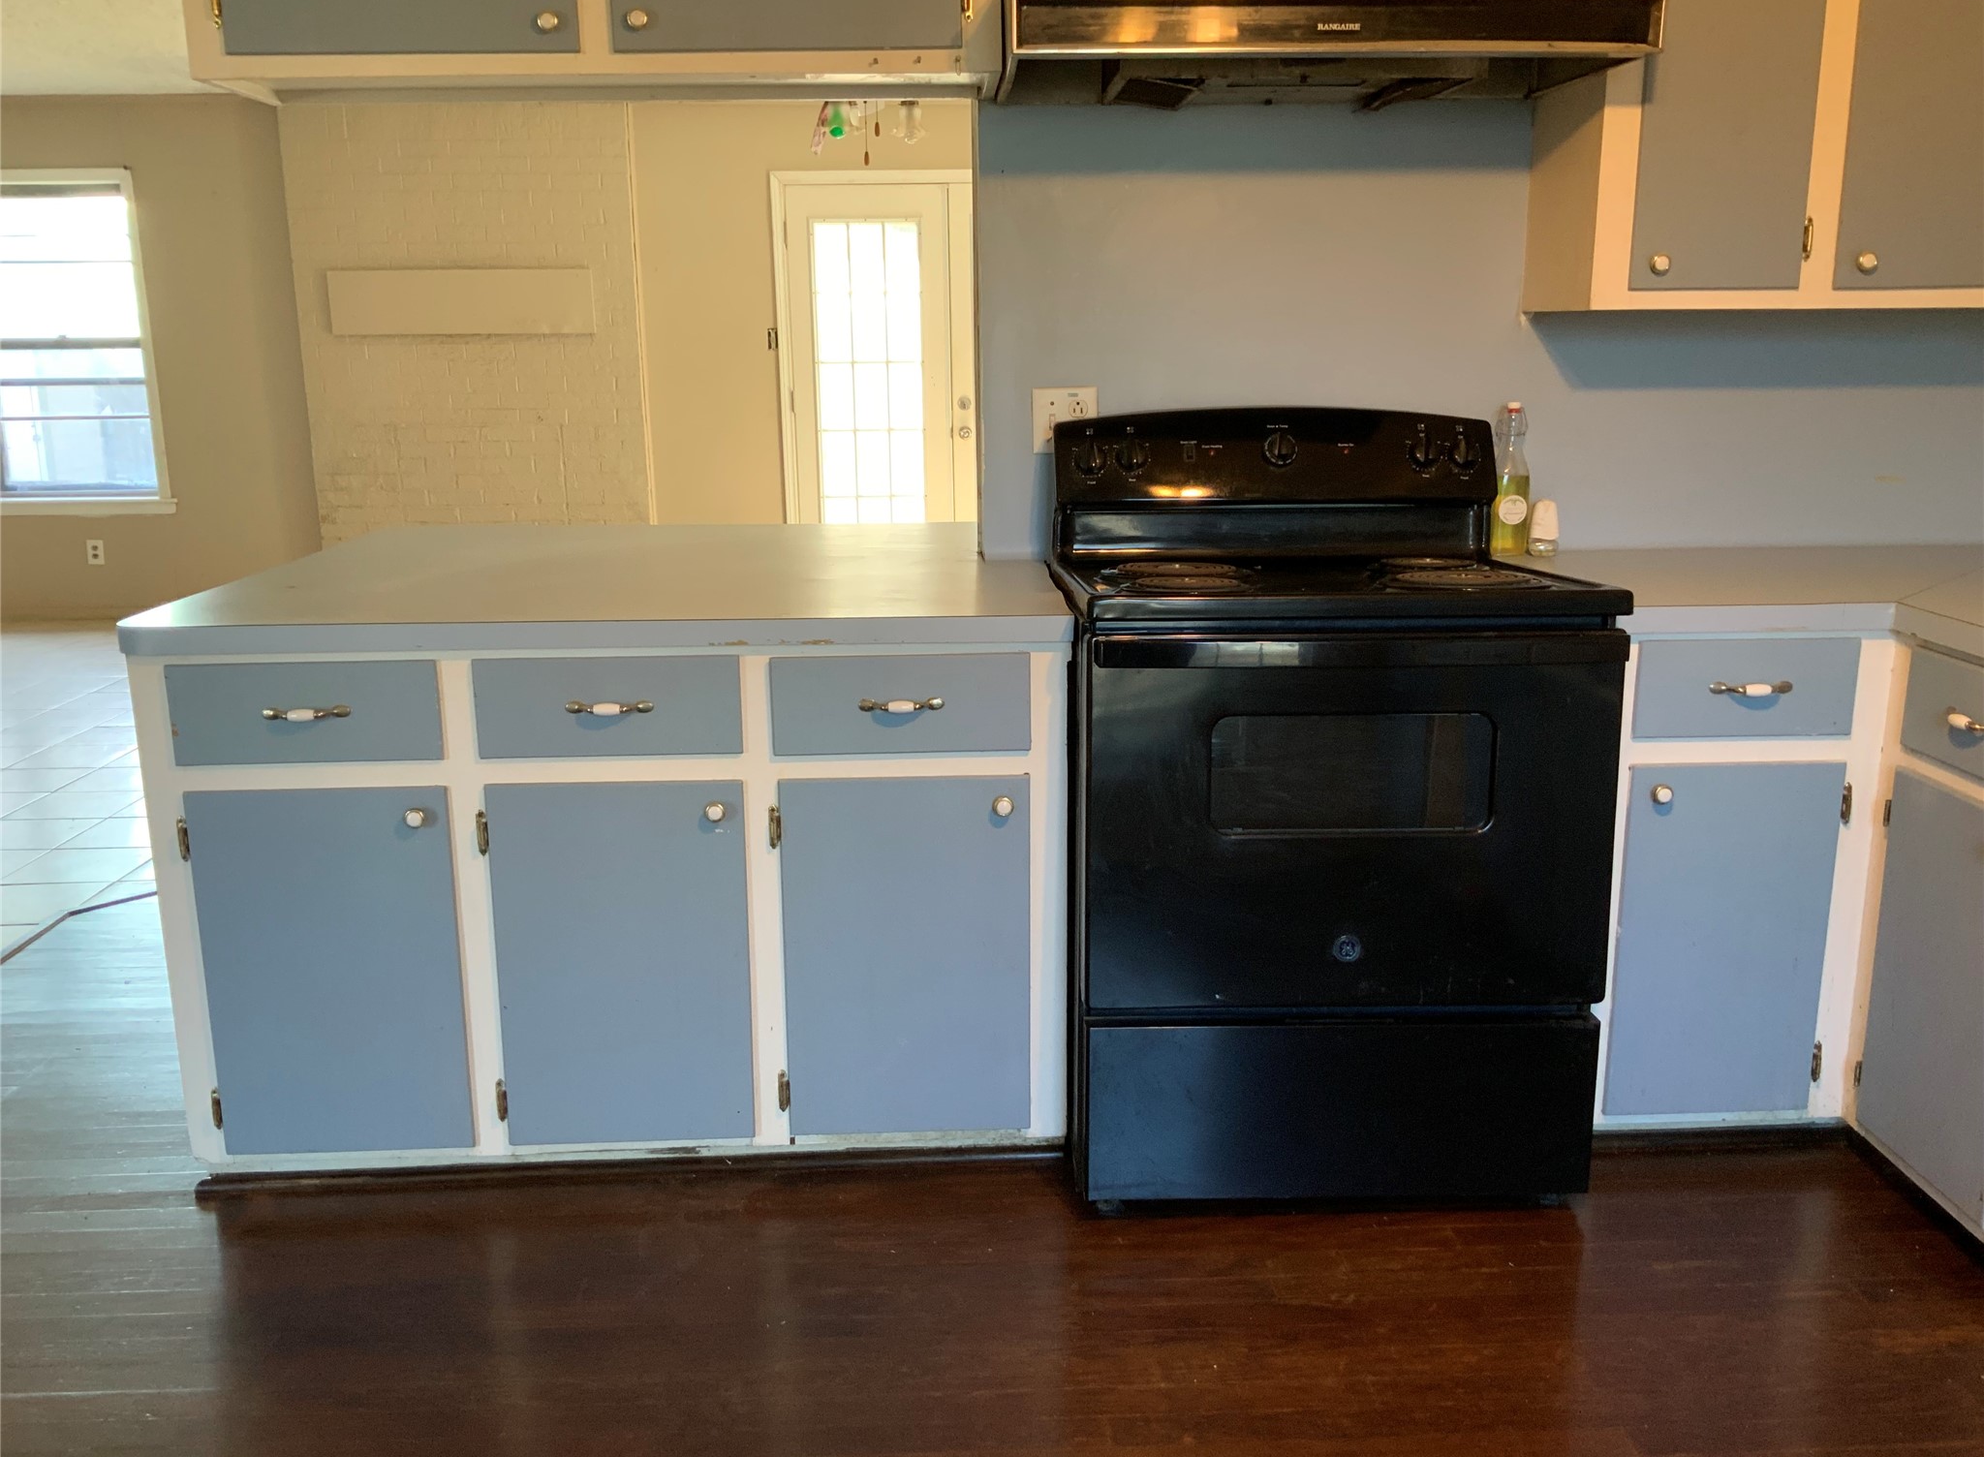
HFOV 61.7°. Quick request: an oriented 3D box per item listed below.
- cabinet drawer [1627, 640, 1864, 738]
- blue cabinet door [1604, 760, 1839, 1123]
[{"bbox_3d":[1.145,-0.061,2.527,0.343,0.150,0.027,-1,13,-3],"label":"cabinet drawer"},{"bbox_3d":[1.149,0.336,2.618,0.339,0.580,0.027,-1,13,-3],"label":"blue cabinet door"}]

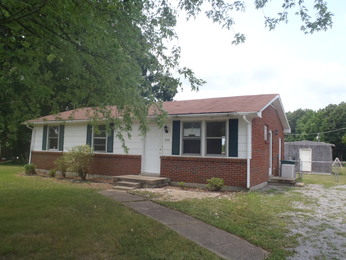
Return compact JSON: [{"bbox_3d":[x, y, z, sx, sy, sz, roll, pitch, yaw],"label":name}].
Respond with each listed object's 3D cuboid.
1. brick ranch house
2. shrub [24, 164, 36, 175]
[{"bbox_3d":[-0.676,0.442,16.414,13.023,4.184,8.579,-1,-4,29],"label":"brick ranch house"},{"bbox_3d":[-7.614,2.078,14.993,0.629,0.524,0.610,-1,-4,29],"label":"shrub"}]

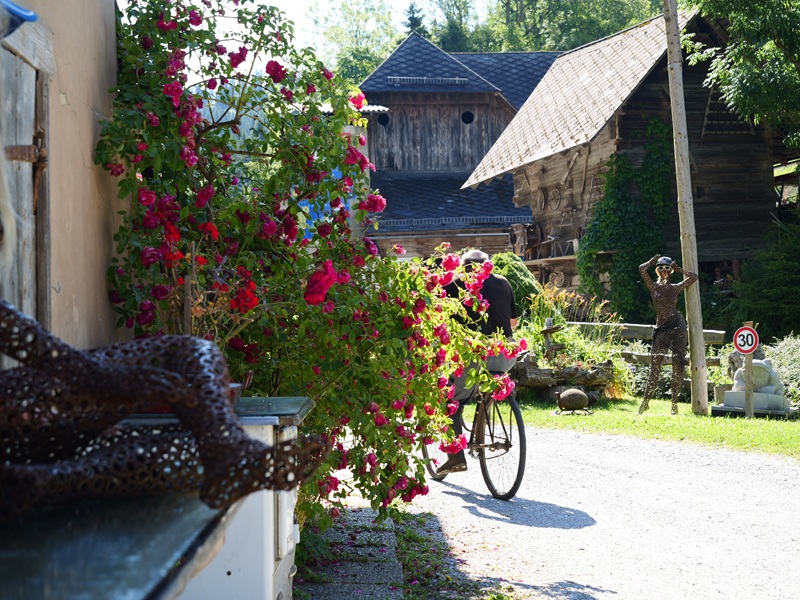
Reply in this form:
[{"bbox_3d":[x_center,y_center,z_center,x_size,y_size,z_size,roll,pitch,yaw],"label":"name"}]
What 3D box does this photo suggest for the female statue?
[{"bbox_3d":[2.990,0.385,16.500,0.660,1.790,0.450,0,0,12],"label":"female statue"}]

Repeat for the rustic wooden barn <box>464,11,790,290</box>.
[{"bbox_3d":[6.650,-3.350,43.000,6.100,8.500,11.500,0,0,-10],"label":"rustic wooden barn"}]

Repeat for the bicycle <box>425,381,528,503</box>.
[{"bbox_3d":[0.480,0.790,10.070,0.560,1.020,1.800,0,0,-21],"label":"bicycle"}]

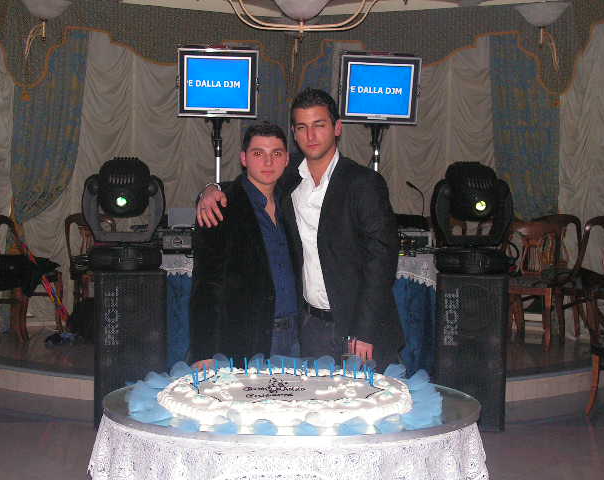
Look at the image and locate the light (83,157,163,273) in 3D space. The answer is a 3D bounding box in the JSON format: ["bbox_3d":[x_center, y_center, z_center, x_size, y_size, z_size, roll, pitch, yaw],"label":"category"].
[{"bbox_3d":[-1.033,-0.158,6.100,0.470,0.640,0.420,0,3,-3],"label":"light"}]

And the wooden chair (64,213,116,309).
[{"bbox_3d":[-1.780,0.280,8.900,0.480,0.990,0.530,0,3,-14],"label":"wooden chair"}]

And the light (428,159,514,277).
[{"bbox_3d":[0.981,-0.133,6.100,0.470,0.640,0.420,0,3,-3],"label":"light"}]

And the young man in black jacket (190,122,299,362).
[{"bbox_3d":[-0.175,0.390,3.930,0.530,1.670,0.360,0,3,-14],"label":"young man in black jacket"}]

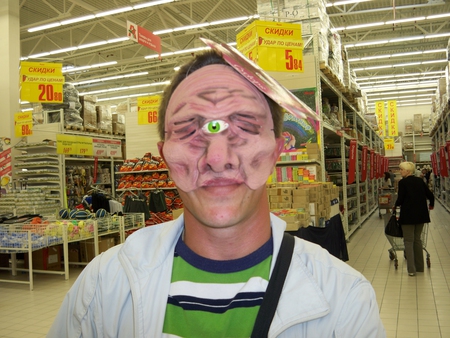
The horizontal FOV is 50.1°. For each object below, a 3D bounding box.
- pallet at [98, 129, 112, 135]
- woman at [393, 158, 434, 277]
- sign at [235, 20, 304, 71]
[{"bbox_3d":[-5.102,-1.411,18.836,1.100,0.145,0.820,-3,-1,21],"label":"pallet"},{"bbox_3d":[2.846,0.727,7.211,0.550,1.660,0.420,-2,-1,9],"label":"woman"},{"bbox_3d":[0.660,-1.715,7.168,0.724,0.700,0.735,-2,-1,-20],"label":"sign"}]

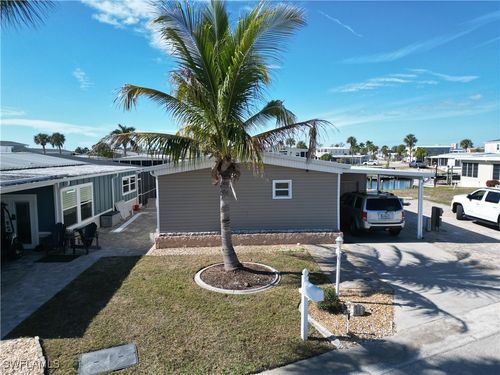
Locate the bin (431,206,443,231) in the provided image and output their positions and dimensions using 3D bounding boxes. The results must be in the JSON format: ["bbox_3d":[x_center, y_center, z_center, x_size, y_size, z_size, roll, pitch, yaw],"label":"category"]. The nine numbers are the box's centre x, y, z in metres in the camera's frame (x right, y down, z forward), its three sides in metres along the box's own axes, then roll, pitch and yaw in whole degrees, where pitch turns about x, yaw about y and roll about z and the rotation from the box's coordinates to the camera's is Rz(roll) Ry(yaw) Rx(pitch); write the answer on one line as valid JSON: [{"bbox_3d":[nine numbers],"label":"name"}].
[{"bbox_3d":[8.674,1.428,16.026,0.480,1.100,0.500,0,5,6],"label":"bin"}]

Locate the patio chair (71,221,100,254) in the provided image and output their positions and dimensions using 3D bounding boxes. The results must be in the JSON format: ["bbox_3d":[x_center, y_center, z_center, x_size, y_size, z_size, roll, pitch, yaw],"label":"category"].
[{"bbox_3d":[-6.294,1.926,13.127,0.820,1.000,0.750,5,7,45],"label":"patio chair"}]

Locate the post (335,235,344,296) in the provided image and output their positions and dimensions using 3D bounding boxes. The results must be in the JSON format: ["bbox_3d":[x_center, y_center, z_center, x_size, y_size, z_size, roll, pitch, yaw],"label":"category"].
[{"bbox_3d":[2.201,1.958,8.627,0.180,1.560,0.180,-1,5,-3],"label":"post"}]

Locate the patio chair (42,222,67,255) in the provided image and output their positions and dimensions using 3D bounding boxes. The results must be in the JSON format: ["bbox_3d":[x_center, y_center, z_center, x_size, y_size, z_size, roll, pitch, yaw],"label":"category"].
[{"bbox_3d":[-7.424,1.935,13.176,0.750,1.000,0.820,-5,7,-37],"label":"patio chair"}]

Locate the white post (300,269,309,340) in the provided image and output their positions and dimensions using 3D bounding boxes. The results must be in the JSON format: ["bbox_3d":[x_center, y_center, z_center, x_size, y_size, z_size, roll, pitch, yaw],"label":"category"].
[{"bbox_3d":[1.079,2.337,6.885,0.100,1.485,0.100,-2,6,-19],"label":"white post"}]

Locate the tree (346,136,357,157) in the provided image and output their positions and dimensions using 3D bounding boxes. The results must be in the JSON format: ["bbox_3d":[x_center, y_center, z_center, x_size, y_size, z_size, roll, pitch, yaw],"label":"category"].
[{"bbox_3d":[31.161,-11.179,106.412,3.000,8.440,3.000,0,6,0],"label":"tree"}]

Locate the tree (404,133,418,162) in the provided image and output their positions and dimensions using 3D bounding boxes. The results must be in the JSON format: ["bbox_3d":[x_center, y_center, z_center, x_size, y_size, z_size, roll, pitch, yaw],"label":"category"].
[{"bbox_3d":[46.622,-11.097,100.448,3.890,9.170,3.890,0,6,0],"label":"tree"}]

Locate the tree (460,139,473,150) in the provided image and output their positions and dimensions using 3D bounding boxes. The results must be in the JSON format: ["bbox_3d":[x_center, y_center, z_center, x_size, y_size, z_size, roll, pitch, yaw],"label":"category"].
[{"bbox_3d":[59.492,-9.671,95.347,3.430,7.110,3.430,0,6,0],"label":"tree"}]

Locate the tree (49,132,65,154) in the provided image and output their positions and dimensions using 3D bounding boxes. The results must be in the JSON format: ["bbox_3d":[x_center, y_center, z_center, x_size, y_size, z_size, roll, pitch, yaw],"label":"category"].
[{"bbox_3d":[-45.609,-8.401,82.436,3.310,8.930,3.310,0,6,0],"label":"tree"}]

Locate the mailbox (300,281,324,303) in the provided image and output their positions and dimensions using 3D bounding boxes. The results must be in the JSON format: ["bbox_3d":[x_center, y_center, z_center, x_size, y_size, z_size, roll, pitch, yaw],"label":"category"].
[{"bbox_3d":[1.155,1.904,6.364,0.180,0.230,0.450,-3,6,-21],"label":"mailbox"}]

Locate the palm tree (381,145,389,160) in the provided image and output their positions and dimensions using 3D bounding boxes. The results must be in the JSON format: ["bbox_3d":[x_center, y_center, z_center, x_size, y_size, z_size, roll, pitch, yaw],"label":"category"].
[{"bbox_3d":[55.239,-13.951,142.319,2.990,6.530,2.990,0,6,0],"label":"palm tree"}]

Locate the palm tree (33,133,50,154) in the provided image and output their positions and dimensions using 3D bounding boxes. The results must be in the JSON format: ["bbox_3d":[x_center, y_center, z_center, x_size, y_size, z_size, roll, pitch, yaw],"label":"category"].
[{"bbox_3d":[-37.237,-5.810,62.372,3.200,8.090,3.200,-1,5,0],"label":"palm tree"}]

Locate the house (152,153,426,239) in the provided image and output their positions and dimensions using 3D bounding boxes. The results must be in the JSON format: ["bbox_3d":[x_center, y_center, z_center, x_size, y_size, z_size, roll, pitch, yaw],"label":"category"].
[{"bbox_3d":[1.397,-0.218,20.819,11.560,3.670,14.500,-1,5,-4],"label":"house"}]

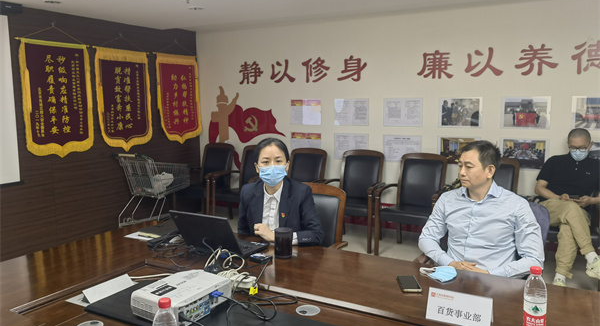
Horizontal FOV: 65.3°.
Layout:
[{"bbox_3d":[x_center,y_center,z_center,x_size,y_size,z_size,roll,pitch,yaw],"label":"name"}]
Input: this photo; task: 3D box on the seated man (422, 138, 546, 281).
[{"bbox_3d":[0.851,0.551,2.291,0.600,1.300,0.660,4,9,32],"label":"seated man"}]

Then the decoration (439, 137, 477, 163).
[{"bbox_3d":[1.664,-0.118,4.919,0.436,0.314,0.020,4,9,29],"label":"decoration"}]

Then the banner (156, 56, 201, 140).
[{"bbox_3d":[-1.592,-0.841,6.244,0.050,1.180,0.790,4,9,29],"label":"banner"}]

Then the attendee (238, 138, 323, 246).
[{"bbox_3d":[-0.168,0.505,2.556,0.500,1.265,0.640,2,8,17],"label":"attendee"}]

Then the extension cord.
[{"bbox_3d":[-0.260,0.487,1.950,0.160,0.065,0.110,0,7,0],"label":"extension cord"}]

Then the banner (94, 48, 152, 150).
[{"bbox_3d":[-1.961,-0.691,5.298,0.030,1.143,0.780,4,9,28],"label":"banner"}]

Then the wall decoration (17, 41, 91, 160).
[{"bbox_3d":[-2.367,-0.612,4.627,0.040,1.120,0.740,4,8,28],"label":"wall decoration"}]

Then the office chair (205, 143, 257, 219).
[{"bbox_3d":[-0.632,0.278,5.489,0.600,0.920,0.660,4,9,28],"label":"office chair"}]

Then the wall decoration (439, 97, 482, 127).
[{"bbox_3d":[1.661,-0.527,4.863,0.436,0.314,0.020,4,9,29],"label":"wall decoration"}]

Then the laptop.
[{"bbox_3d":[-0.389,0.319,2.282,0.345,0.210,0.340,4,9,28],"label":"laptop"}]

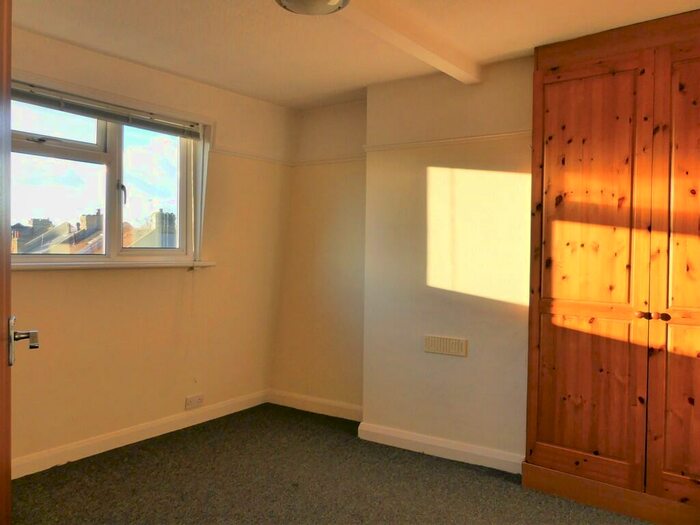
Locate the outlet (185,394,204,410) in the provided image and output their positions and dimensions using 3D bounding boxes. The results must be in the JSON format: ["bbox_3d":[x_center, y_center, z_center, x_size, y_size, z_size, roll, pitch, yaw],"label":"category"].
[{"bbox_3d":[-1.063,0.956,3.467,0.014,0.087,0.147,11,8,38],"label":"outlet"}]

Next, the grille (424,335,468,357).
[{"bbox_3d":[0.563,0.493,2.970,0.262,0.097,0.018,1,2,30],"label":"grille"}]

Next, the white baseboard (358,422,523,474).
[{"bbox_3d":[0.508,1.096,3.026,1.031,0.112,0.022,1,2,30],"label":"white baseboard"}]

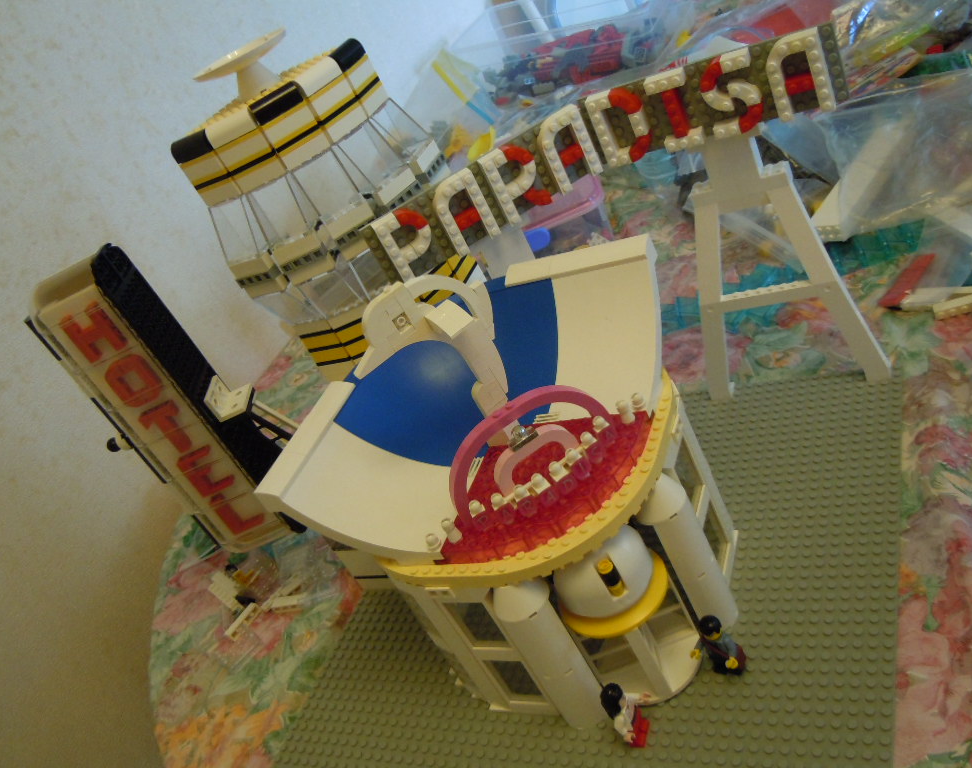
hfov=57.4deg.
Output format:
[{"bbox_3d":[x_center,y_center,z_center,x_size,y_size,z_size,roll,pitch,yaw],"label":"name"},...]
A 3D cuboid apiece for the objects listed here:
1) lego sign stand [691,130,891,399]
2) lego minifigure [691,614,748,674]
[{"bbox_3d":[0.187,-0.077,0.603,0.128,0.204,0.016,-9,36,32],"label":"lego sign stand"},{"bbox_3d":[0.126,0.144,0.484,0.026,0.042,0.015,-9,36,32],"label":"lego minifigure"}]

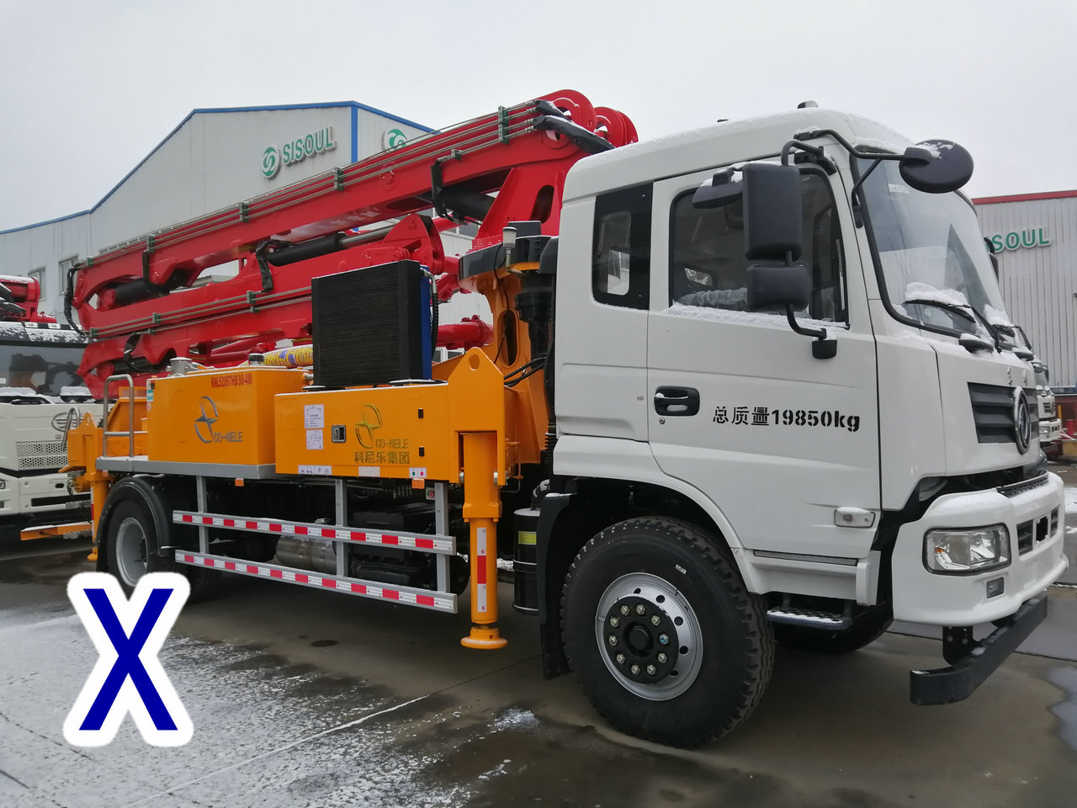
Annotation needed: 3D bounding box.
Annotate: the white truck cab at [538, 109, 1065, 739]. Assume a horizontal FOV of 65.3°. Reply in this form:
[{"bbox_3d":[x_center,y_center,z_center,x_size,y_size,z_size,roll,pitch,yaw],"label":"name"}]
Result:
[{"bbox_3d":[1.564,0.082,4.542,2.069,2.817,2.423,-2,-1,40],"label":"white truck cab"}]

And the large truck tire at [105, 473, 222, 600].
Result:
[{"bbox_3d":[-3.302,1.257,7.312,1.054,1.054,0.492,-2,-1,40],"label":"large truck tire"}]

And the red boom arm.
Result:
[{"bbox_3d":[-2.417,-1.041,7.786,7.732,1.675,0.837,-2,-1,40],"label":"red boom arm"}]

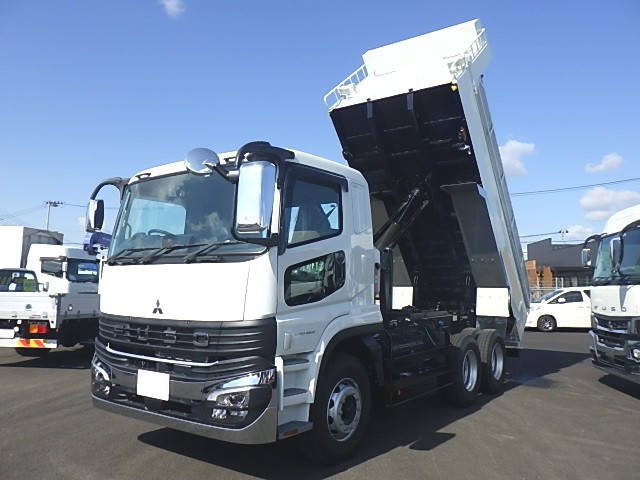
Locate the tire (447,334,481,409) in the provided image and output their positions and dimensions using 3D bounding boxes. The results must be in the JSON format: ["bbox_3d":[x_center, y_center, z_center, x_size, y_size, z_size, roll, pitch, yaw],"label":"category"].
[{"bbox_3d":[2.122,1.945,7.735,0.280,1.030,1.030,-3,-7,36],"label":"tire"}]

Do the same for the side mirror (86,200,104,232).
[{"bbox_3d":[-2.512,-0.277,5.800,0.220,0.380,0.130,-5,-8,44],"label":"side mirror"}]

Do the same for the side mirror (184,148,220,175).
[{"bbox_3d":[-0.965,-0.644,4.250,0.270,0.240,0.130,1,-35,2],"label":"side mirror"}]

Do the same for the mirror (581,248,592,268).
[{"bbox_3d":[5.566,0.376,10.800,0.130,0.370,0.220,0,-6,13],"label":"mirror"}]

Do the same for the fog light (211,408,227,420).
[{"bbox_3d":[-0.850,1.461,4.335,0.140,0.090,0.070,-2,-6,28],"label":"fog light"}]

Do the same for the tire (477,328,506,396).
[{"bbox_3d":[2.881,2.051,8.757,0.280,1.030,1.030,-3,-7,36],"label":"tire"}]

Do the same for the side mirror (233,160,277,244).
[{"bbox_3d":[-0.503,-0.310,4.070,0.270,0.580,0.170,-2,-6,24],"label":"side mirror"}]

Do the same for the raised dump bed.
[{"bbox_3d":[2.391,-0.816,10.206,2.470,5.620,1.920,-3,32,36],"label":"raised dump bed"}]

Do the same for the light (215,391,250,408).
[{"bbox_3d":[-0.726,1.323,4.295,0.290,0.130,0.110,-2,-6,28],"label":"light"}]

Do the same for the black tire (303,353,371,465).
[{"bbox_3d":[0.151,1.681,5.194,0.280,1.030,1.030,-3,-7,36],"label":"black tire"}]

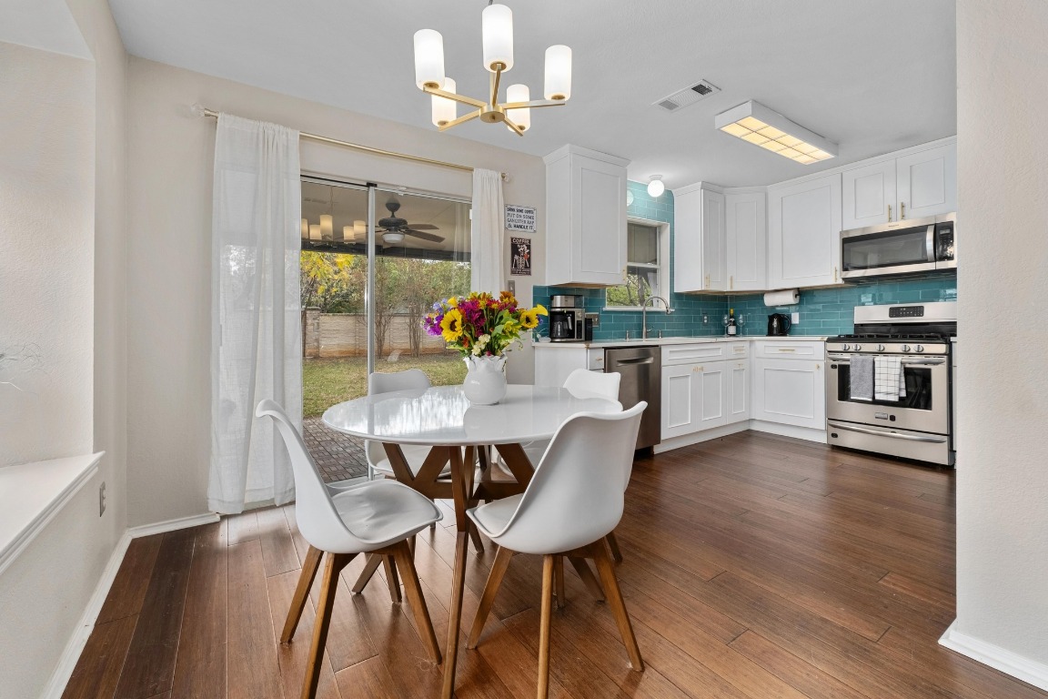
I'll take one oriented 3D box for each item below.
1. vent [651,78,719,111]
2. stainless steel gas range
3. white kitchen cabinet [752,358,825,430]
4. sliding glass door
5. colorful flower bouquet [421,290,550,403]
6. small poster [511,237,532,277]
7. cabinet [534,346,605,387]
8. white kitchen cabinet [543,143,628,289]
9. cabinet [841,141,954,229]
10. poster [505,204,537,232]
[{"bbox_3d":[1.026,-1.583,2.767,0.205,0.030,0.355,-2,2,-33],"label":"vent"},{"bbox_3d":[2.988,0.221,3.493,0.690,1.185,0.755,-2,2,-33],"label":"stainless steel gas range"},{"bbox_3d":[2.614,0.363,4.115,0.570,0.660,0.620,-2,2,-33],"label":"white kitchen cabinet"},{"bbox_3d":[-1.034,-0.102,2.970,1.700,2.040,0.120,-2,2,-33],"label":"sliding glass door"},{"bbox_3d":[-0.157,-0.009,1.730,0.465,0.434,0.420,0,1,0],"label":"colorful flower bouquet"},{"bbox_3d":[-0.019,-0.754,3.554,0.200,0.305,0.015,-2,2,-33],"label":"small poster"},{"bbox_3d":[0.333,0.417,3.325,0.167,0.876,0.637,-1,1,-34],"label":"cabinet"},{"bbox_3d":[0.539,-1.047,3.634,0.664,1.023,0.352,-1,1,-34],"label":"white kitchen cabinet"},{"bbox_3d":[3.099,-1.273,3.551,0.330,0.513,0.762,-1,1,-34],"label":"cabinet"},{"bbox_3d":[-0.023,-1.032,3.462,0.293,0.198,0.015,-1,1,-34],"label":"poster"}]

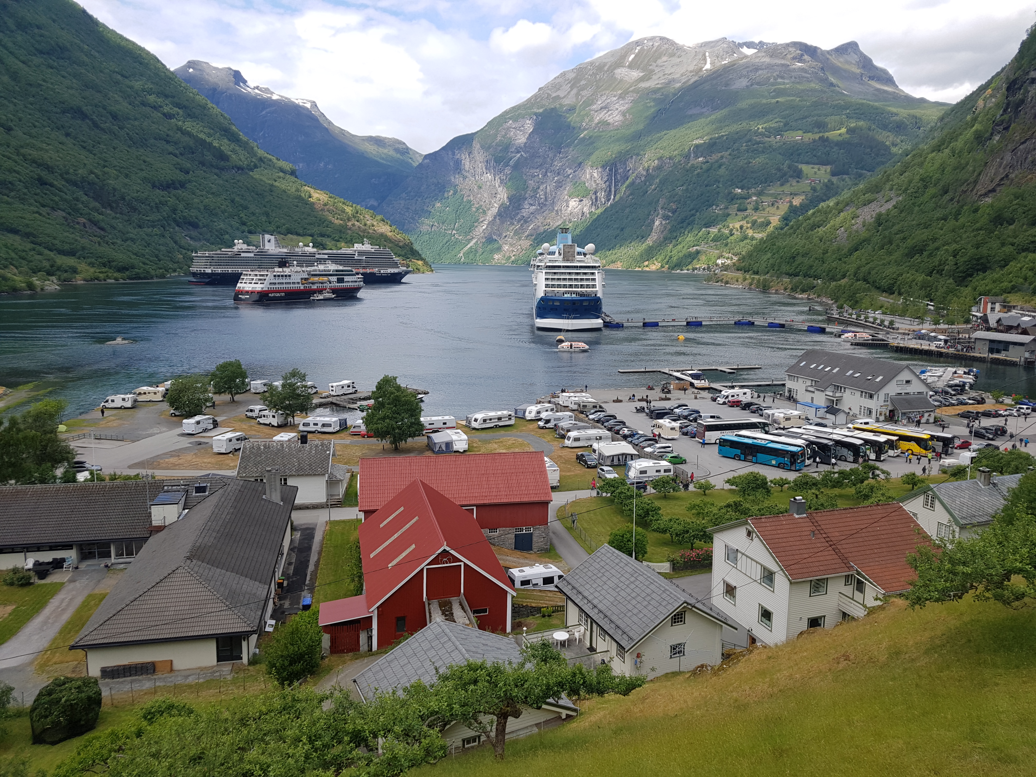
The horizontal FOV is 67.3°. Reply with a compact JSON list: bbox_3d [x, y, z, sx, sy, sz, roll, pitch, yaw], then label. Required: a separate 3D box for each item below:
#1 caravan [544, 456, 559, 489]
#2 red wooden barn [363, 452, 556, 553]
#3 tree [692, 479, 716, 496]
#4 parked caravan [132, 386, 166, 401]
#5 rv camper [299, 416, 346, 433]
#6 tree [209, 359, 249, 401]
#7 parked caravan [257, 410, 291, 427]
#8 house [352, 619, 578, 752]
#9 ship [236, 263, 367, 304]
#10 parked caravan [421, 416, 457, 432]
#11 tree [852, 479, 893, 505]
[{"bbox_3d":[4.146,12.055,112.665,2.300,2.900,6.600,-1,10,-11],"label":"caravan"},{"bbox_3d":[-7.188,12.617,86.908,20.400,10.300,9.000,-1,10,-11],"label":"red wooden barn"},{"bbox_3d":[25.990,13.712,108.543,3.243,2.126,3.243,0,10,0],"label":"tree"},{"bbox_3d":[-83.325,1.232,175.686,6.600,3.000,2.300,0,10,-2],"label":"parked caravan"},{"bbox_3d":[-35.930,6.680,140.410,6.710,2.520,2.410,2,10,8],"label":"rv camper"},{"bbox_3d":[-61.880,-1.700,166.630,7.700,9.000,7.700,1,9,0],"label":"tree"},{"bbox_3d":[-45.920,5.450,145.110,5.940,2.830,2.270,7,11,33],"label":"parked caravan"},{"bbox_3d":[-2.449,13.881,33.909,8.200,5.100,6.600,-4,11,-25],"label":"house"},{"bbox_3d":[-160.379,-85.124,602.364,21.500,30.500,135.500,5,11,25],"label":"ship"},{"bbox_3d":[-15.005,6.590,145.785,6.600,2.600,2.300,-2,10,-16],"label":"parked caravan"},{"bbox_3d":[46.003,13.748,100.871,4.800,3.600,4.800,5,11,24],"label":"tree"}]

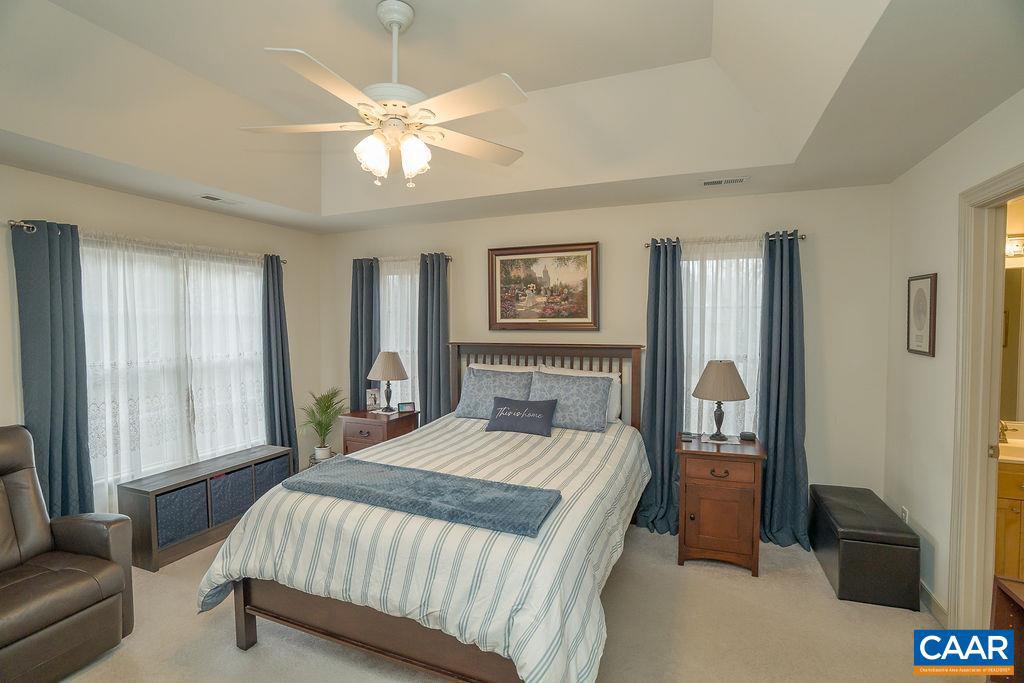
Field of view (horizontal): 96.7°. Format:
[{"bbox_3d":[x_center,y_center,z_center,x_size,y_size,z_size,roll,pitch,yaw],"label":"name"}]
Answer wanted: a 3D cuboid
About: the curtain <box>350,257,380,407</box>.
[{"bbox_3d":[-1.403,0.282,4.411,0.345,2.150,0.130,1,3,22],"label":"curtain"}]

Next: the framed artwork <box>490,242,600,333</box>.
[{"bbox_3d":[0.249,-0.444,3.827,0.964,0.705,0.040,1,3,22],"label":"framed artwork"}]

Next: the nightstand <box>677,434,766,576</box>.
[{"bbox_3d":[1.338,1.038,2.967,0.487,0.740,0.435,1,3,22],"label":"nightstand"}]

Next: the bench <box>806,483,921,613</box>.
[{"bbox_3d":[2.092,1.197,2.751,0.369,0.393,0.750,1,3,22],"label":"bench"}]

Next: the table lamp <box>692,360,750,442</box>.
[{"bbox_3d":[1.427,0.401,3.121,0.381,0.529,0.381,1,3,22],"label":"table lamp"}]

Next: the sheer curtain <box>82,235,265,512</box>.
[{"bbox_3d":[-2.460,0.310,3.523,0.099,2.043,1.403,1,3,22],"label":"sheer curtain"}]

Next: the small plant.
[{"bbox_3d":[-1.674,0.682,4.030,0.380,0.550,0.380,1,3,22],"label":"small plant"}]

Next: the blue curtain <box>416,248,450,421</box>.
[{"bbox_3d":[-0.729,0.257,4.210,0.366,2.143,0.214,1,3,22],"label":"blue curtain"}]

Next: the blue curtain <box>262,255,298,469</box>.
[{"bbox_3d":[-2.125,0.274,4.196,0.206,2.112,0.358,1,3,22],"label":"blue curtain"}]

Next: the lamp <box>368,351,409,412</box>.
[{"bbox_3d":[-1.110,0.359,4.091,0.381,0.529,0.381,0,3,0],"label":"lamp"}]

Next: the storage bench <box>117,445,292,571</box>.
[{"bbox_3d":[-2.128,1.130,3.274,0.335,0.490,0.996,1,3,22],"label":"storage bench"}]

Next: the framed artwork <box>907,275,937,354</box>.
[{"bbox_3d":[2.273,-0.146,2.539,0.024,0.442,0.320,1,3,22],"label":"framed artwork"}]

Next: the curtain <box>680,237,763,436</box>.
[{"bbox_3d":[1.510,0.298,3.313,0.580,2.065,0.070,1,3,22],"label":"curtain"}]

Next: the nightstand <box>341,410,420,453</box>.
[{"bbox_3d":[-1.149,1.003,3.959,0.482,0.748,0.435,1,3,22],"label":"nightstand"}]

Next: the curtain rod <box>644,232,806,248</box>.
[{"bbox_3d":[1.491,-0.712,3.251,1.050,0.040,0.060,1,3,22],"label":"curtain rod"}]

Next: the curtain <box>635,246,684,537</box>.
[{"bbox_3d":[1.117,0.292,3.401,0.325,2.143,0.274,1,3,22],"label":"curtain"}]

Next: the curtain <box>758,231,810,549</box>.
[{"bbox_3d":[1.860,0.324,3.111,0.306,2.138,0.140,1,3,22],"label":"curtain"}]

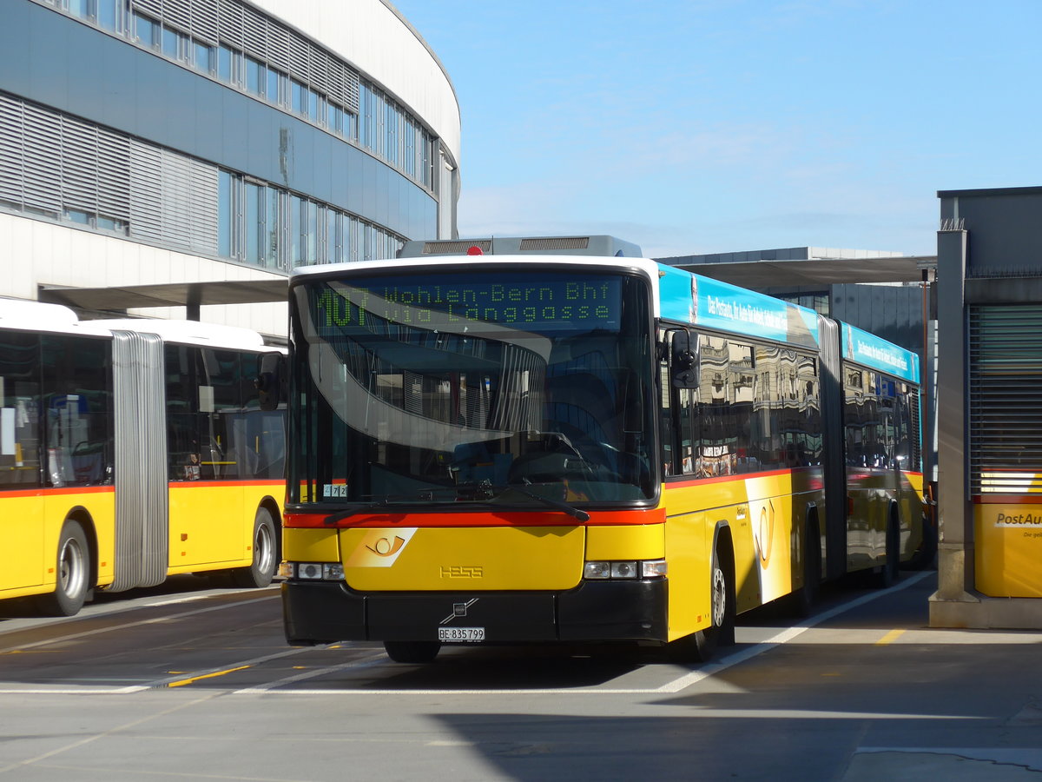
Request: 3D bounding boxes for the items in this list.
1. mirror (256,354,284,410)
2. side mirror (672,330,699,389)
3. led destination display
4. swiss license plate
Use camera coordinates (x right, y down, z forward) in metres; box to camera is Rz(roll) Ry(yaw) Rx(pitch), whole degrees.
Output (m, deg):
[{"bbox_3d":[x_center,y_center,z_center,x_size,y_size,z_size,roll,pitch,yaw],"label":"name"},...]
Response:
[{"bbox_3d":[-1.635,-0.057,20.200,0.100,0.370,0.190,0,-1,-44],"label":"mirror"},{"bbox_3d":[1.046,-0.195,19.630,0.190,0.370,0.100,-1,-1,-5],"label":"side mirror"},{"bbox_3d":[-0.350,-0.556,19.970,2.040,0.340,0.100,-1,-1,12],"label":"led destination display"},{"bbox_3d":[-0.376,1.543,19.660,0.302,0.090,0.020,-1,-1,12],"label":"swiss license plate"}]

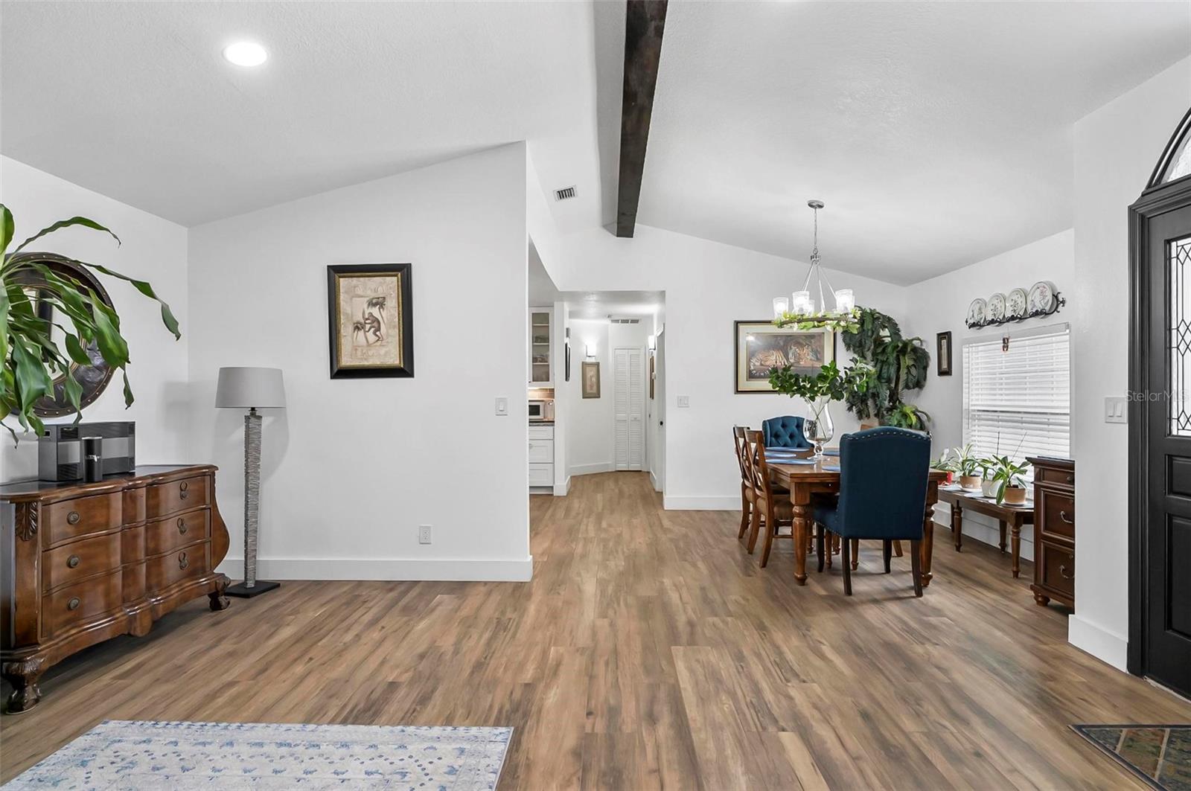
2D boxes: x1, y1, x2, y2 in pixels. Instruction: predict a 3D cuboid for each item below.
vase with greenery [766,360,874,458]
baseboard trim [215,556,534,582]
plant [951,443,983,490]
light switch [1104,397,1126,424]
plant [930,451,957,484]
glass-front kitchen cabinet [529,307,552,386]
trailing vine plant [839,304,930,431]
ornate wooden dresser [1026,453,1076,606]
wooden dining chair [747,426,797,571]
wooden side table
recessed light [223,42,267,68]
[{"bbox_3d":[1.800,0.118,4.770,0.770,0.775,0.620,0,0,0],"label":"vase with greenery"},{"bbox_3d":[-1.585,1.196,4.076,2.330,0.143,0.018,0,0,1],"label":"baseboard trim"},{"bbox_3d":[3.080,0.589,4.910,0.270,0.375,0.270,0,0,0],"label":"plant"},{"bbox_3d":[2.443,0.070,2.790,0.010,0.119,0.117,0,0,0],"label":"light switch"},{"bbox_3d":[3.060,0.635,5.190,0.270,0.300,0.270,0,0,0],"label":"plant"},{"bbox_3d":[-0.738,-0.643,7.992,0.382,1.064,0.331,0,0,1],"label":"glass-front kitchen cabinet"},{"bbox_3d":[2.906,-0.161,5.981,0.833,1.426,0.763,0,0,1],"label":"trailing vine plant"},{"bbox_3d":[2.948,0.818,3.319,0.582,0.874,0.632,0,0,-2],"label":"ornate wooden dresser"},{"bbox_3d":[1.475,0.766,4.575,0.570,1.000,0.470,0,0,0],"label":"wooden dining chair"},{"bbox_3d":[3.089,1.019,4.701,0.492,0.472,1.536,0,0,1],"label":"wooden side table"},{"bbox_3d":[-1.518,-1.482,2.580,0.173,0.030,0.173,-14,0,1],"label":"recessed light"}]

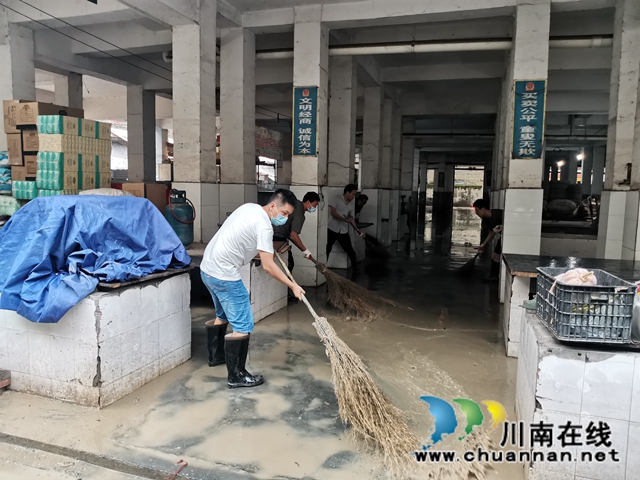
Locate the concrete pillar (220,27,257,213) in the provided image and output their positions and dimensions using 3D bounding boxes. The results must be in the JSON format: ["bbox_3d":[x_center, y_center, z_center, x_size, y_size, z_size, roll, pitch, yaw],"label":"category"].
[{"bbox_3d":[-1.373,-1.381,8.073,0.450,4.090,0.450,3,6,19],"label":"concrete pillar"}]

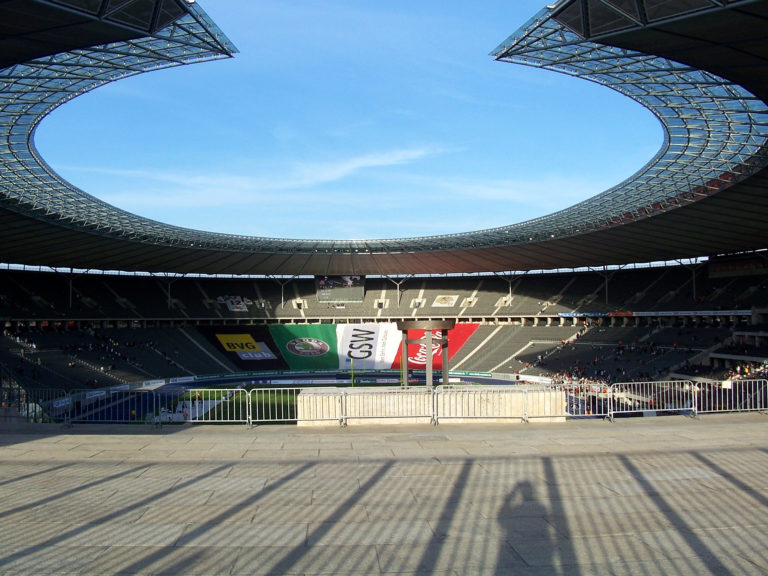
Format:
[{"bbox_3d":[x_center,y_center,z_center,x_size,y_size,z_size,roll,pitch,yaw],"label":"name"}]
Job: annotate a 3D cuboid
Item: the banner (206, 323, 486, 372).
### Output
[{"bbox_3d":[-13.800,18.100,250.500,93.000,7.000,39.000,0,25,-4],"label":"banner"}]

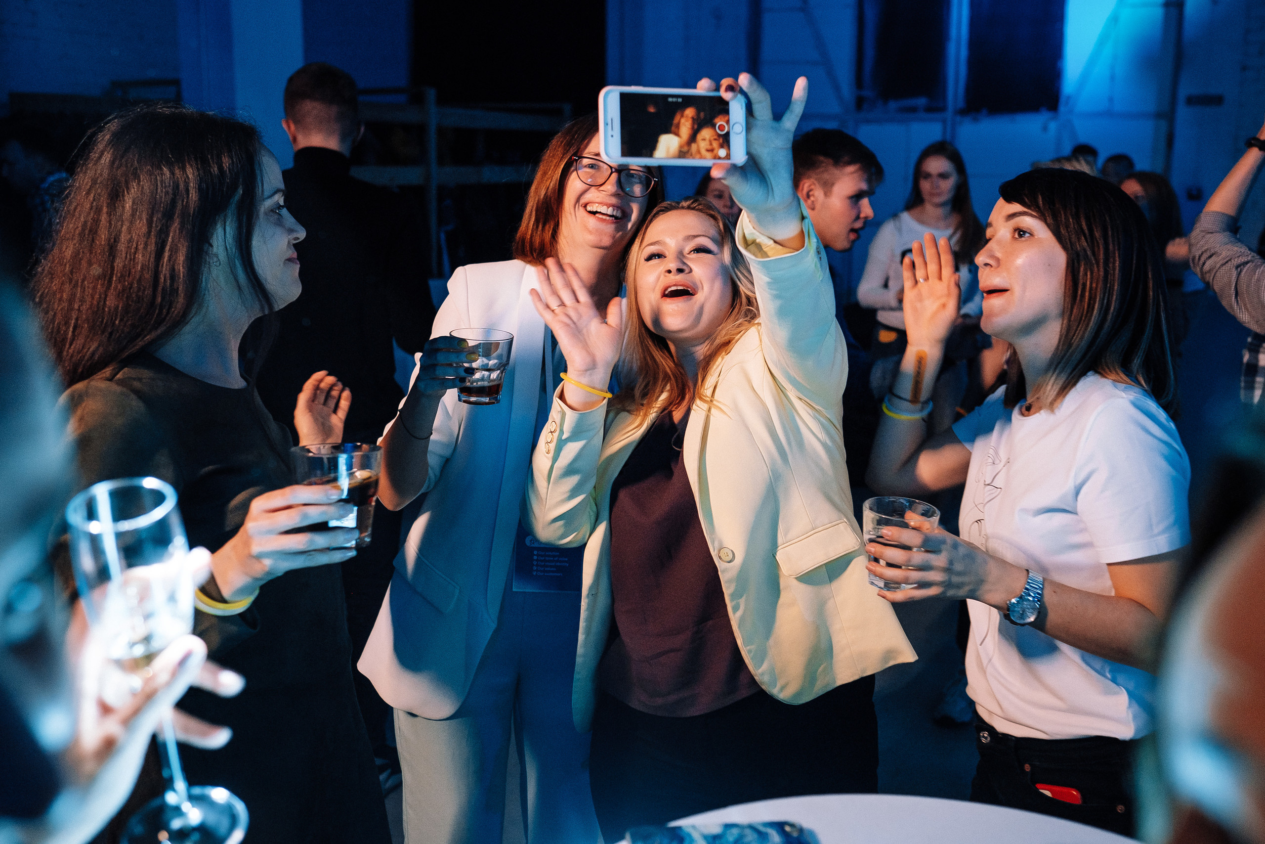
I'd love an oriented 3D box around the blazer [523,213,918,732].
[{"bbox_3d":[0.115,0.080,1.695,0.506,0.729,0.614,4,11,22],"label":"blazer"}]

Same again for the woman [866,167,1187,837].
[{"bbox_3d":[0.477,0.502,1.659,0.488,1.660,0.465,-1,10,-8],"label":"woman"}]

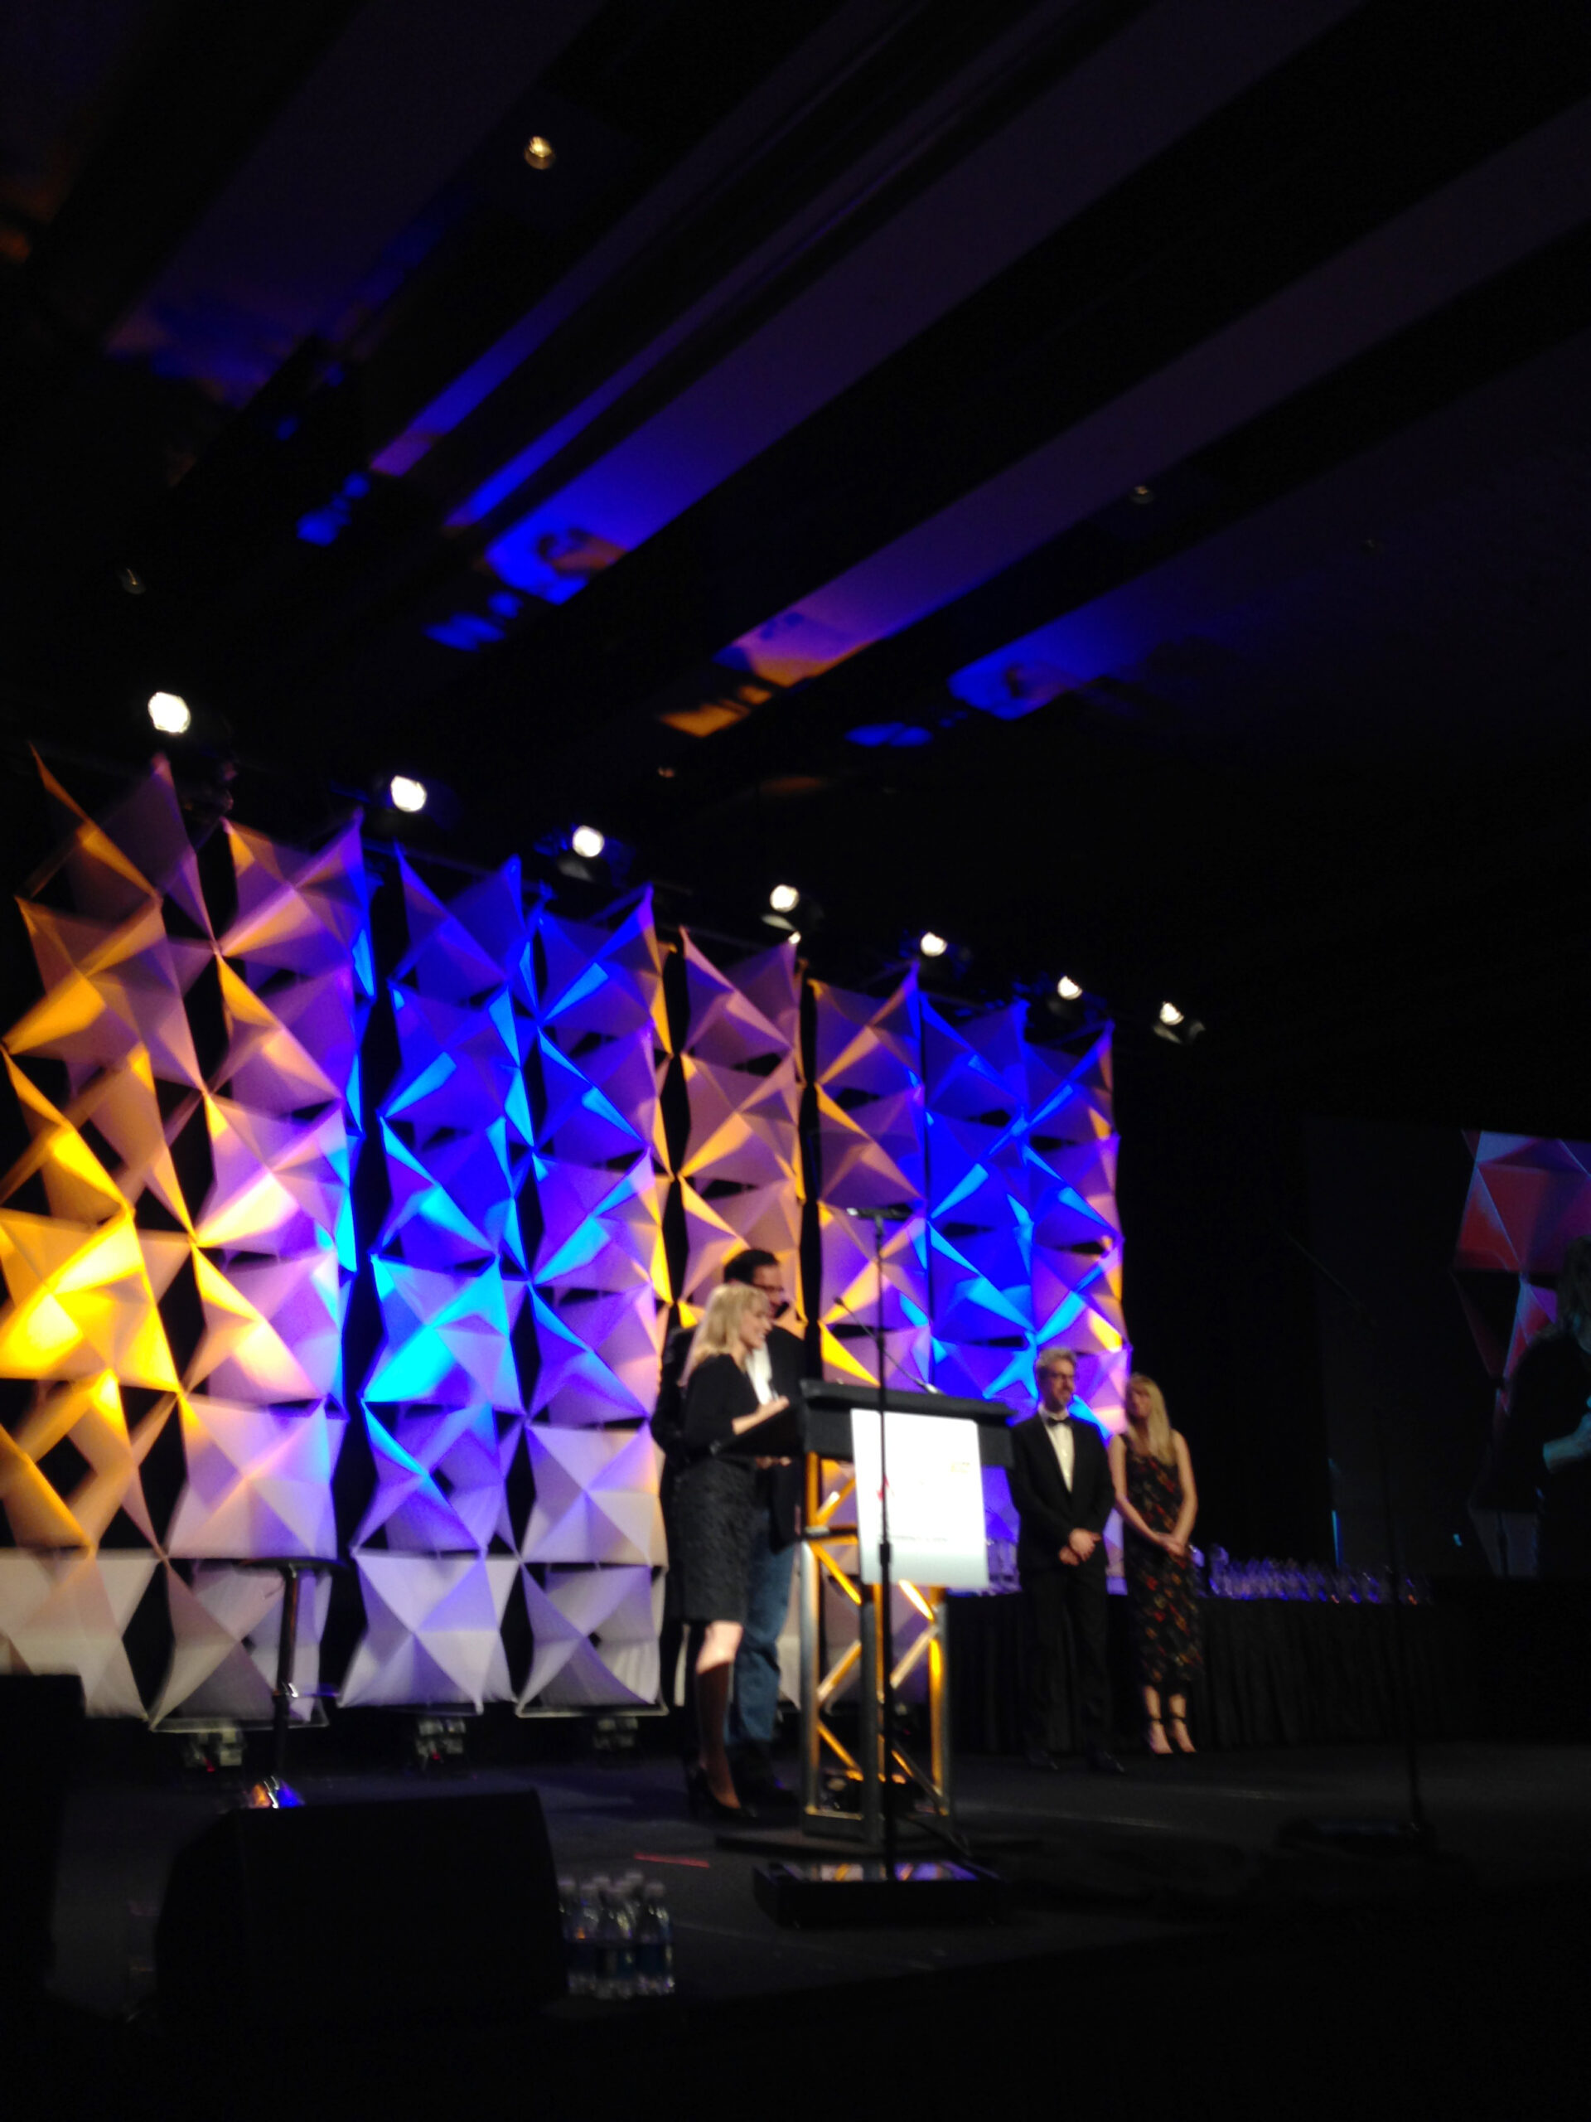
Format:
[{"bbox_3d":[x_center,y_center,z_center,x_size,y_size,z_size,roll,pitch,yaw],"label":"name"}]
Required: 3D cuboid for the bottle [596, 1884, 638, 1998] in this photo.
[{"bbox_3d":[-0.339,1.668,3.854,0.066,0.200,0.066,0,-14,0],"label":"bottle"}]

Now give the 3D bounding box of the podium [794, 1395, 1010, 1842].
[{"bbox_3d":[0.260,1.735,6.390,0.840,1.320,0.450,12,-18,-39],"label":"podium"}]

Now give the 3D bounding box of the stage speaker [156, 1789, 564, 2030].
[{"bbox_3d":[-0.823,1.587,3.859,0.620,0.360,0.490,10,-17,-35],"label":"stage speaker"}]

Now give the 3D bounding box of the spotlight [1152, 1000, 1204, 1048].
[{"bbox_3d":[2.396,-0.232,12.600,0.280,0.280,0.300,4,8,-15],"label":"spotlight"}]

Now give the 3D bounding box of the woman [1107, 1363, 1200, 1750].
[{"bbox_3d":[1.665,2.326,9.507,0.440,1.710,0.310,5,-15,-19],"label":"woman"}]

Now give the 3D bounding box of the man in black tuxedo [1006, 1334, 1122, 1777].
[{"bbox_3d":[1.147,2.113,8.773,0.520,1.760,0.340,6,-15,-22],"label":"man in black tuxedo"}]

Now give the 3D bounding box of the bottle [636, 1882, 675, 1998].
[{"bbox_3d":[-0.267,1.674,3.877,0.066,0.200,0.066,0,-14,0],"label":"bottle"}]

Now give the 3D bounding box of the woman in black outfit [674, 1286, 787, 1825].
[{"bbox_3d":[-0.214,1.658,7.003,0.440,1.770,0.460,-8,-16,29],"label":"woman in black outfit"}]

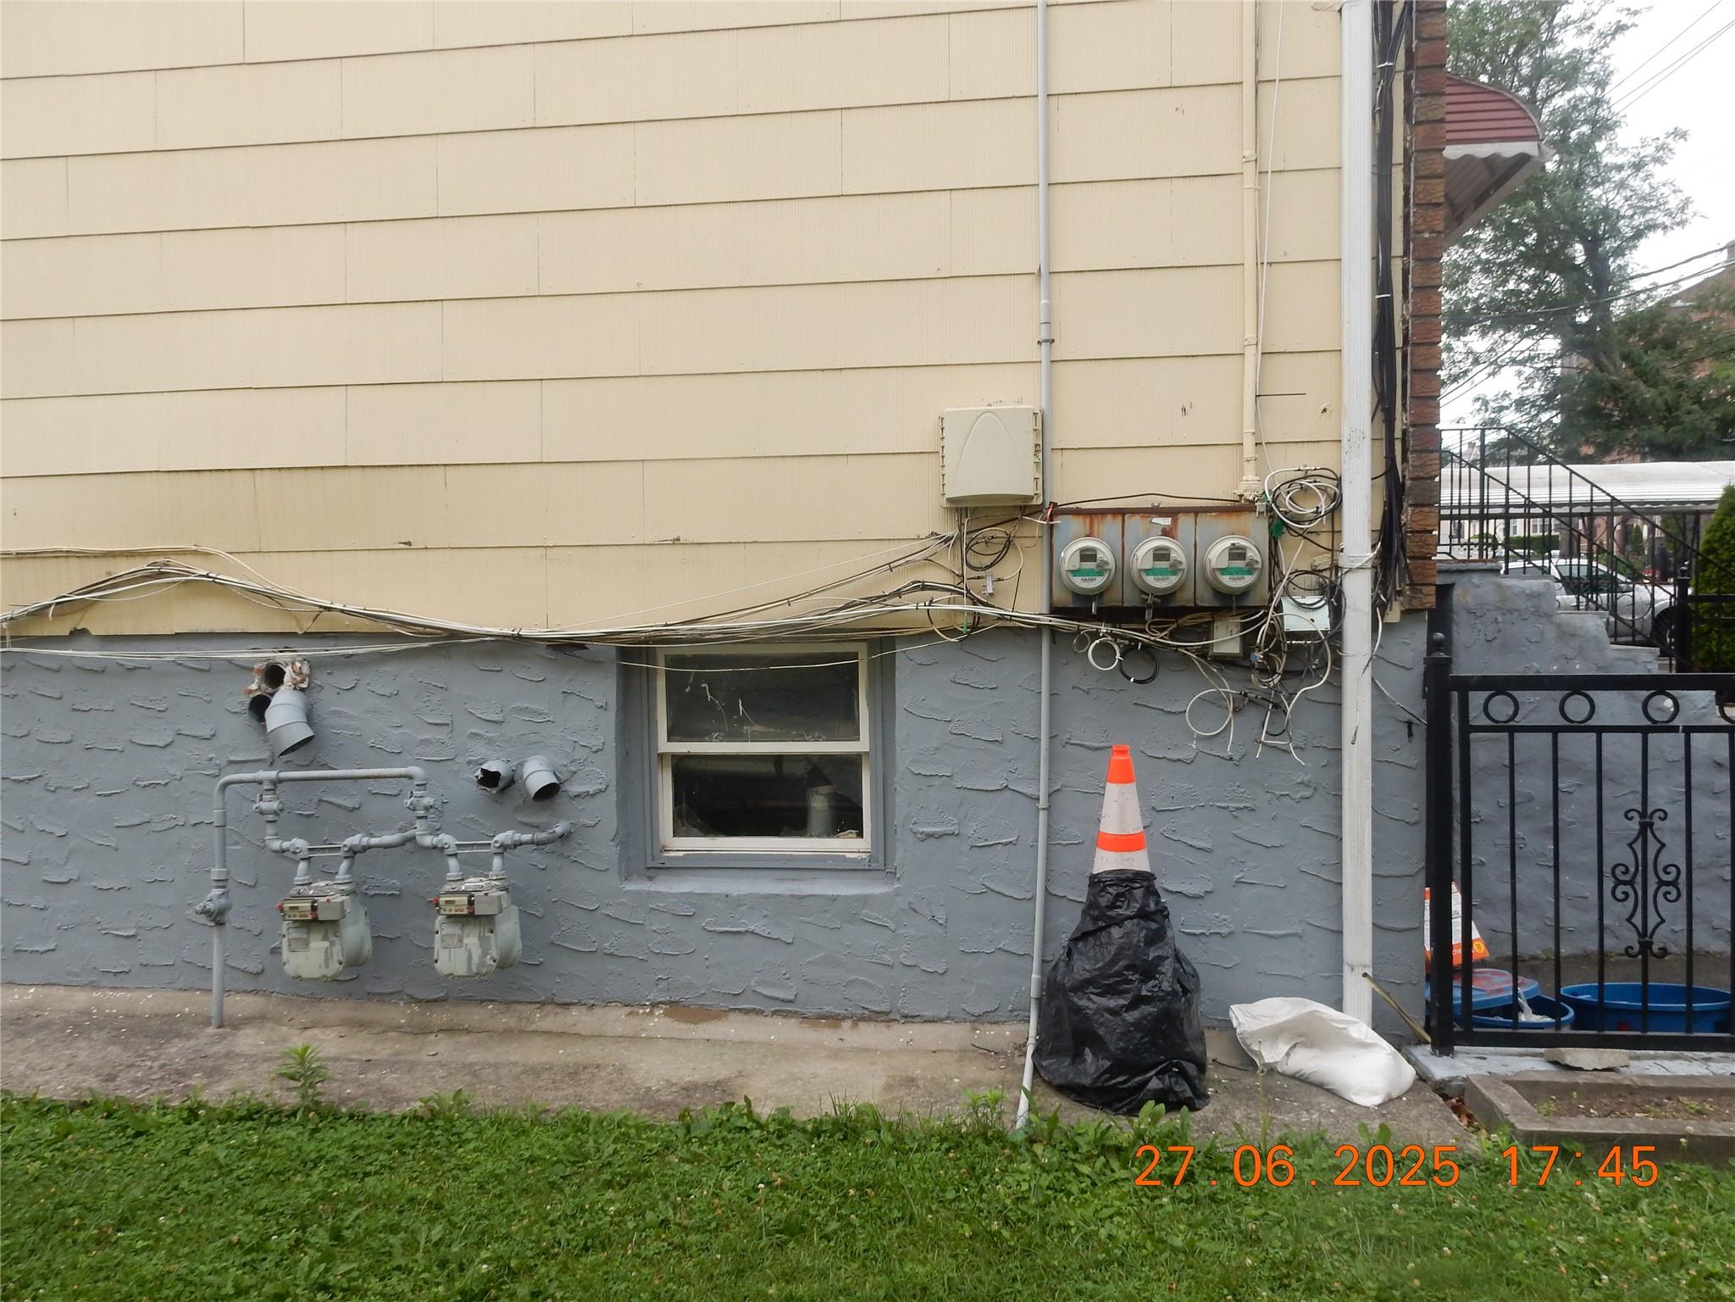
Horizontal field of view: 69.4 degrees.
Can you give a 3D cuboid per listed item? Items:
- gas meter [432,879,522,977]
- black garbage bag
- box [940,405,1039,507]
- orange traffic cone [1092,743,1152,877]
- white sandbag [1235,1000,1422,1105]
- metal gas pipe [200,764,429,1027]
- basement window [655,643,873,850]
[{"bbox_3d":[-1.327,0.938,4.264,0.235,0.320,0.220,-1,3,4],"label":"gas meter"},{"bbox_3d":[0.749,0.976,3.746,0.490,0.610,0.490,0,3,7],"label":"black garbage bag"},{"bbox_3d":[0.405,-0.637,4.112,0.320,0.325,0.110,0,3,7],"label":"box"},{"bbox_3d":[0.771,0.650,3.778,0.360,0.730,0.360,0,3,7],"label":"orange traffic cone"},{"bbox_3d":[1.348,1.177,3.729,0.540,0.200,0.330,1,3,35],"label":"white sandbag"},{"bbox_3d":[-1.876,0.849,4.310,0.790,0.890,0.120,0,3,7],"label":"metal gas pipe"},{"bbox_3d":[-0.365,0.347,4.435,0.765,0.745,0.100,0,3,7],"label":"basement window"}]

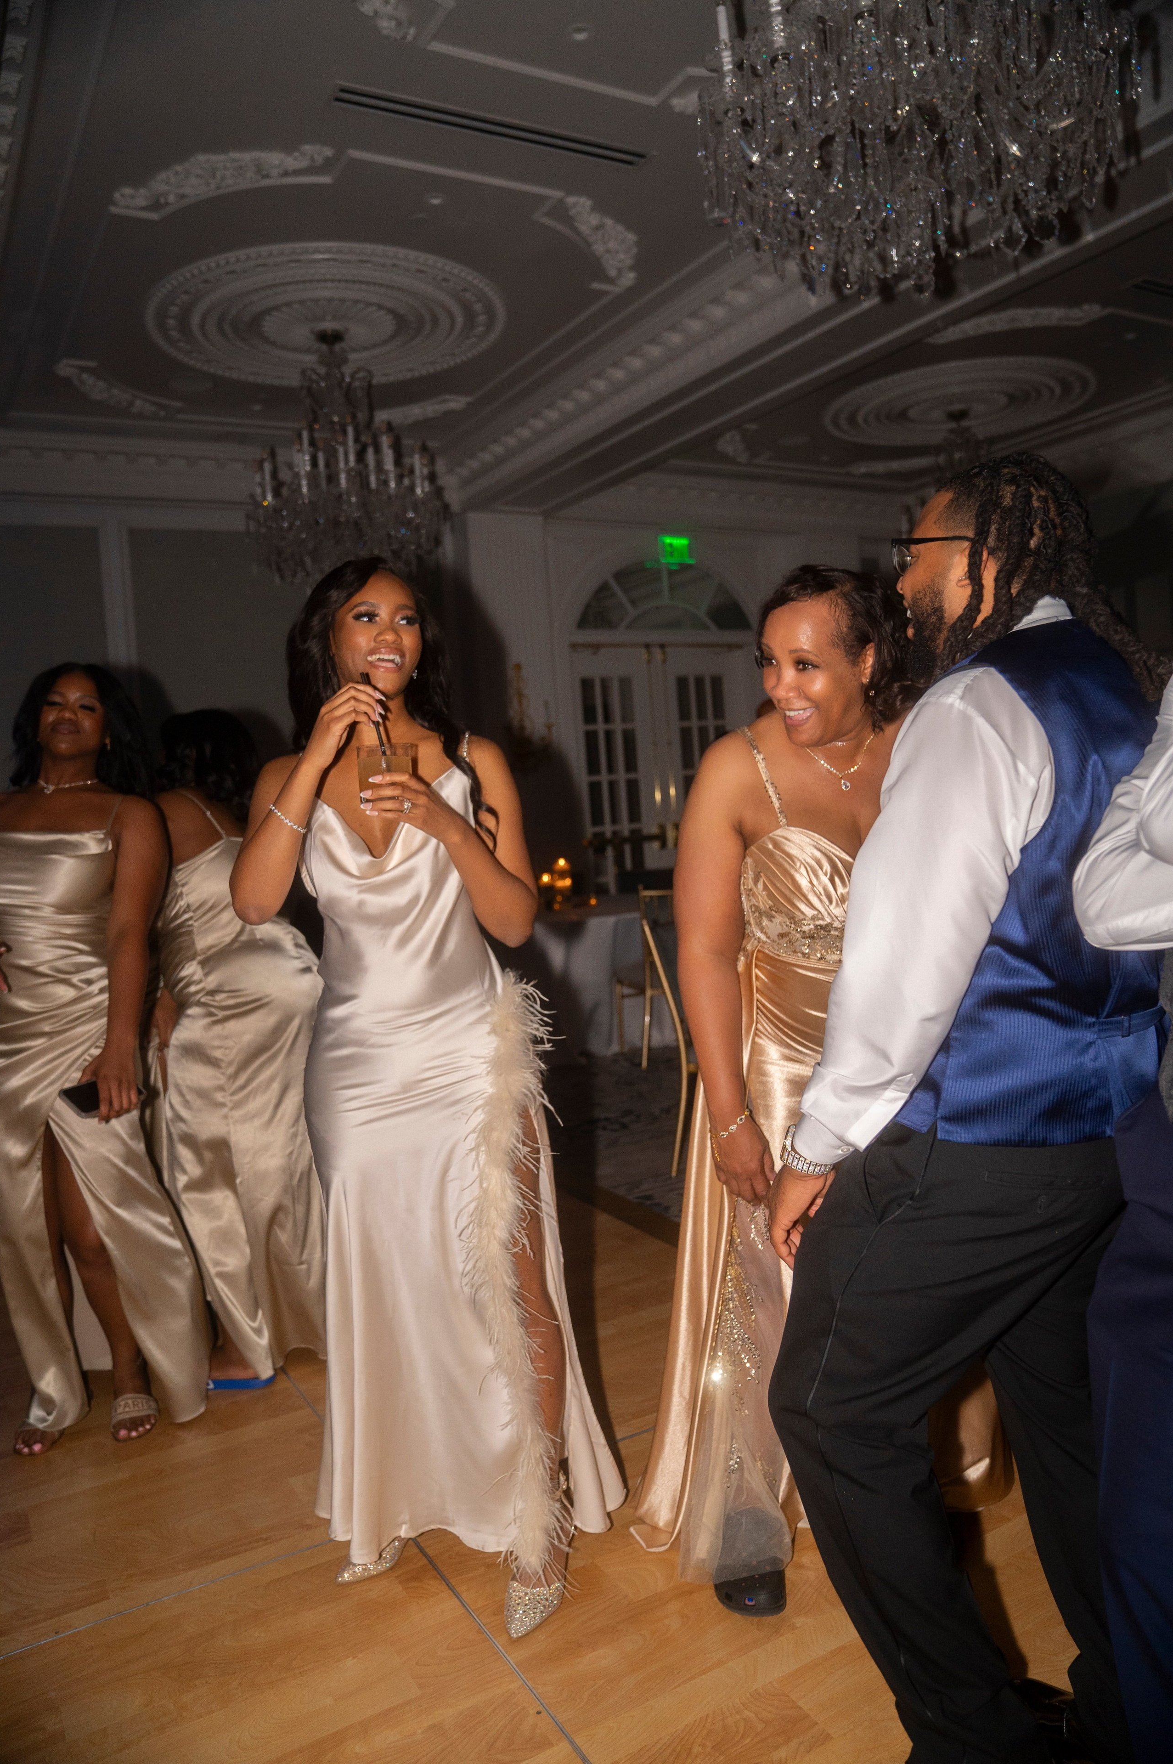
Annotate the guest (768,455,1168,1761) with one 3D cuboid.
[{"bbox_3d":[0.569,0.324,1.775,0.560,1.810,0.550,-8,6,-43],"label":"guest"}]

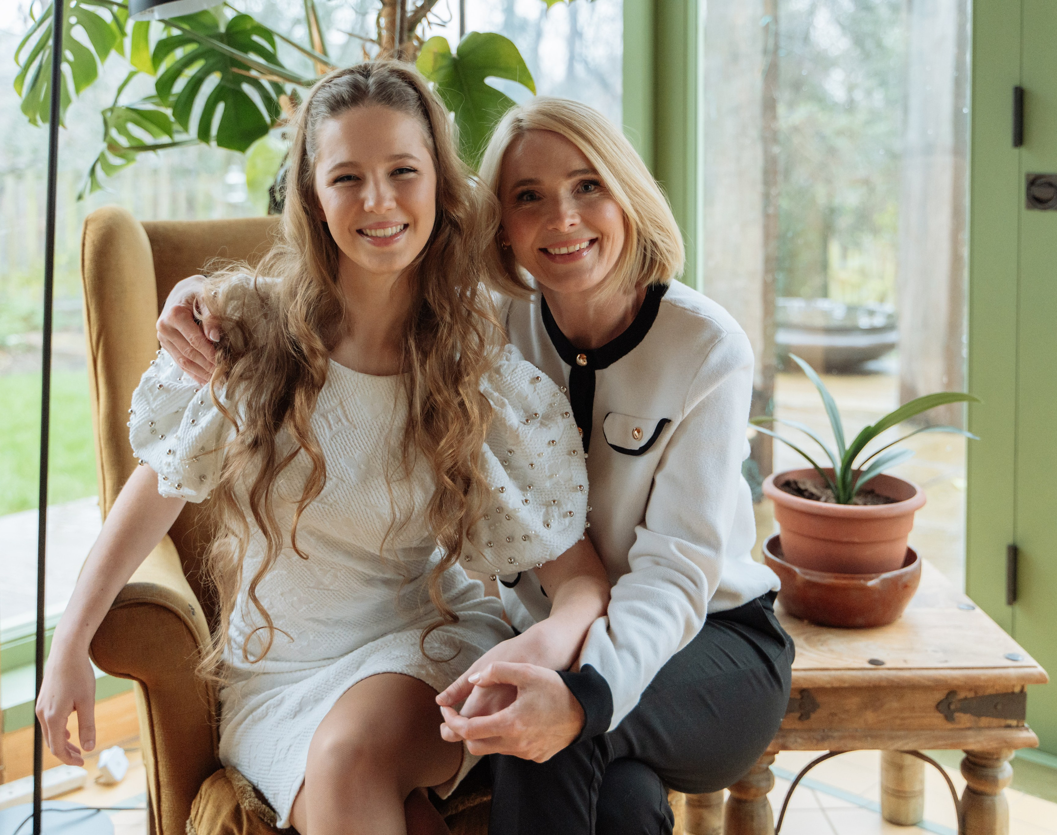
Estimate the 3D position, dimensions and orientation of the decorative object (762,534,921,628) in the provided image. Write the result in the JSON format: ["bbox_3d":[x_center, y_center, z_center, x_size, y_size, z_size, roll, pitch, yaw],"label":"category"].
[{"bbox_3d":[0.431,0.228,2.015,0.215,0.080,0.215,0,11,0],"label":"decorative object"}]

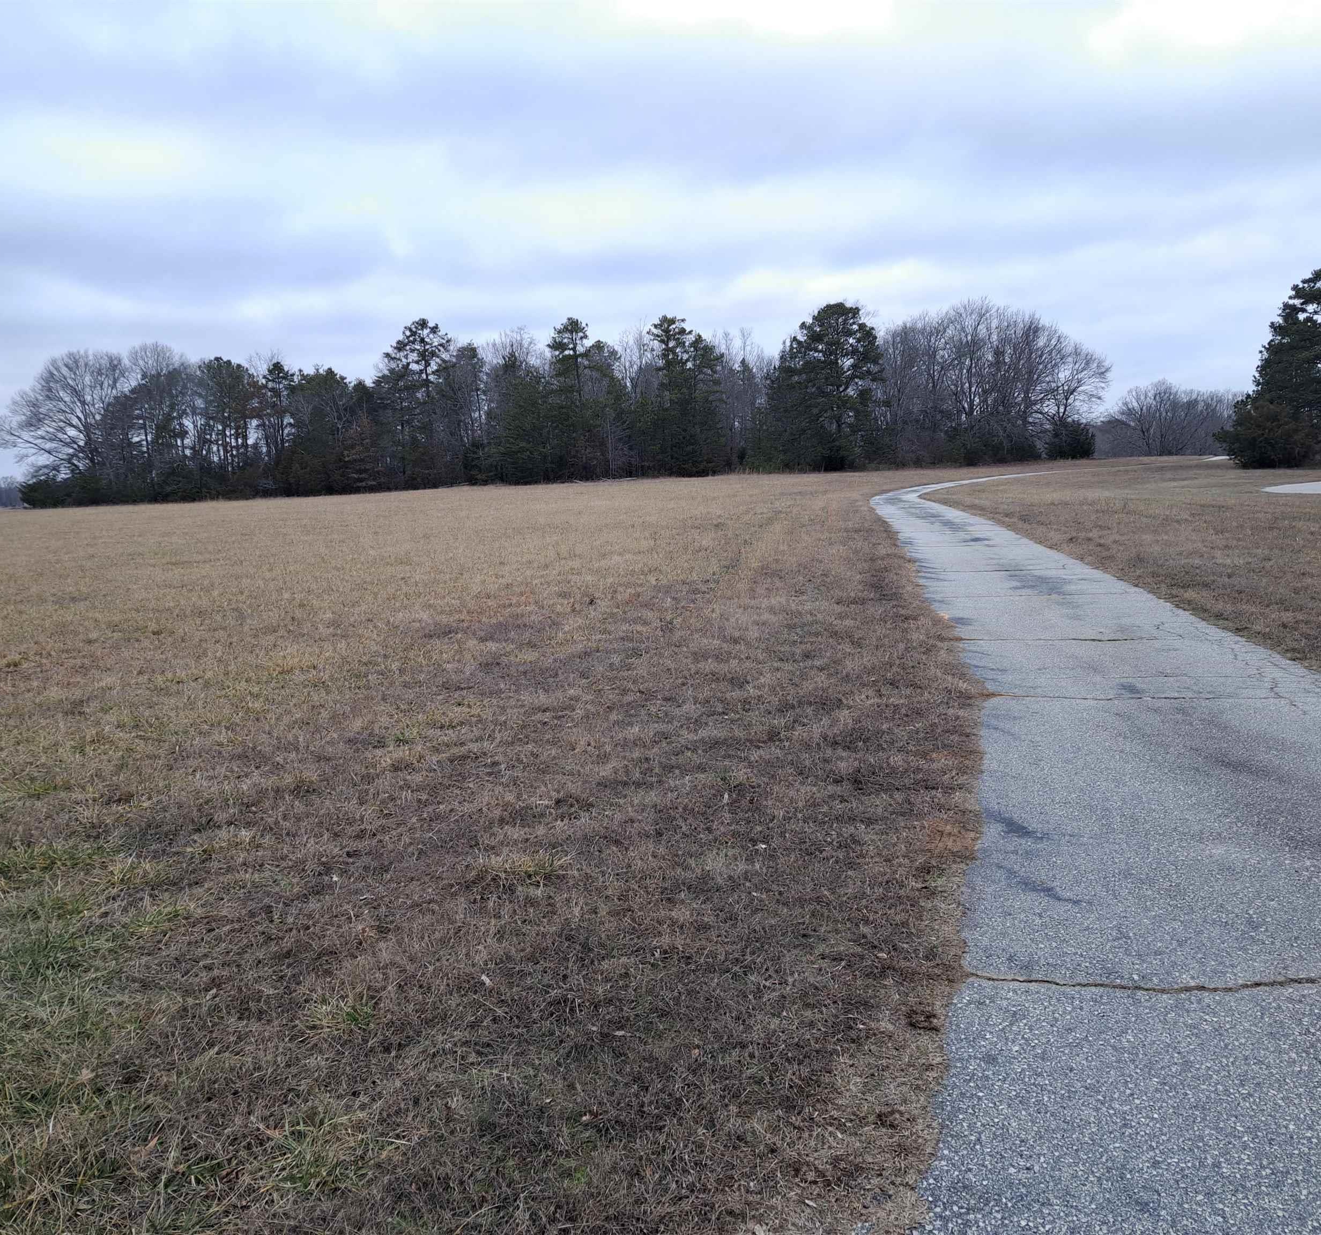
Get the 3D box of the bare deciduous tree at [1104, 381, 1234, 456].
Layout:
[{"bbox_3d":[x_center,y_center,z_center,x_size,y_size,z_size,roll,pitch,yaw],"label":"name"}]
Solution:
[{"bbox_3d":[60.085,-22.665,135.000,14.500,11.000,13.000,3,6,24],"label":"bare deciduous tree"}]

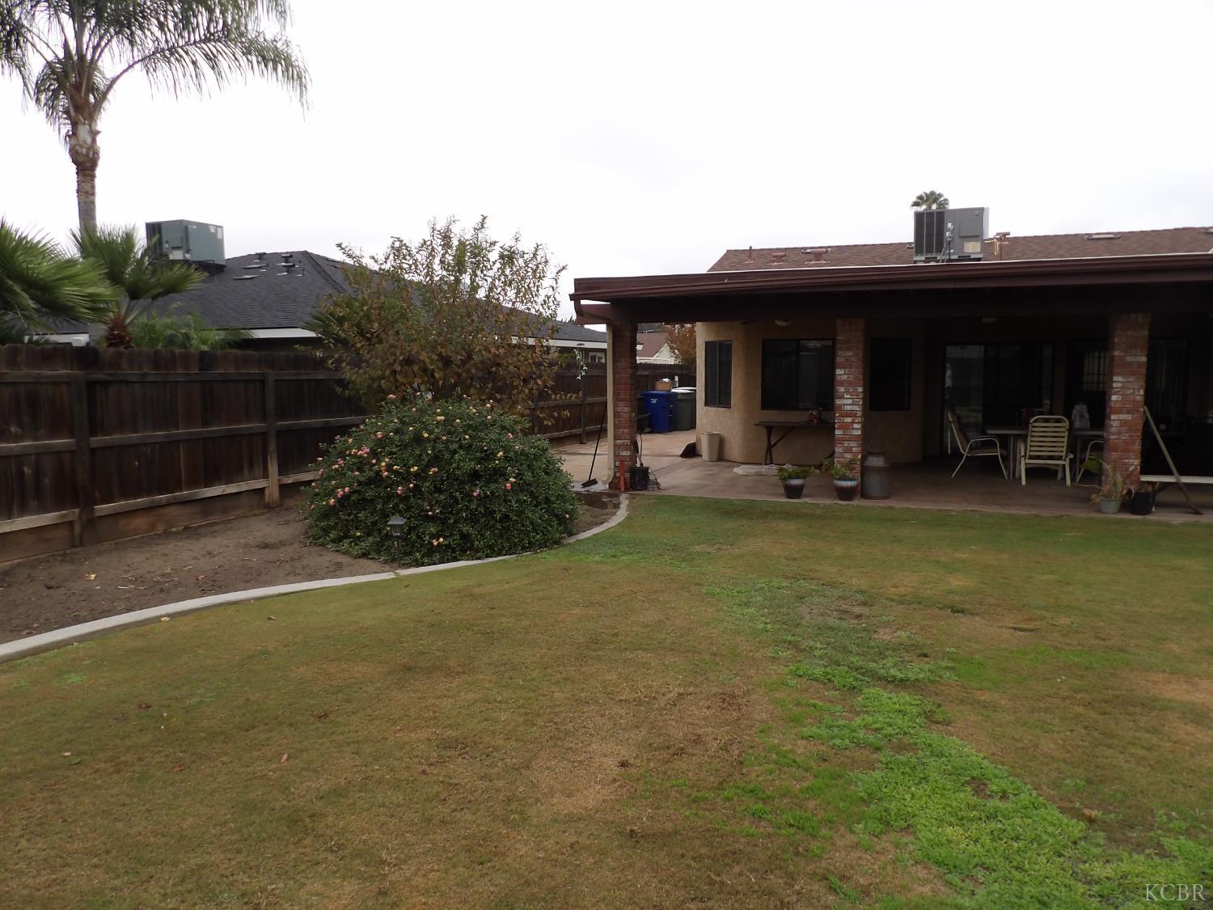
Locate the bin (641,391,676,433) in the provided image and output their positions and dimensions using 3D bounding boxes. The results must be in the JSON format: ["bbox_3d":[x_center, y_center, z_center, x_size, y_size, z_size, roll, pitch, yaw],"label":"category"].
[{"bbox_3d":[1.420,-1.145,22.700,0.860,1.120,0.700,2,6,22],"label":"bin"}]

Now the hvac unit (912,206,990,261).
[{"bbox_3d":[7.067,-4.493,17.491,1.300,0.970,1.120,2,6,17],"label":"hvac unit"}]

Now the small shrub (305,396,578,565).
[{"bbox_3d":[-1.730,0.124,8.800,2.800,1.430,2.600,-1,6,-11],"label":"small shrub"}]

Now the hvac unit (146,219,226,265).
[{"bbox_3d":[-10.489,-5.245,21.049,1.310,0.980,1.180,2,6,24],"label":"hvac unit"}]

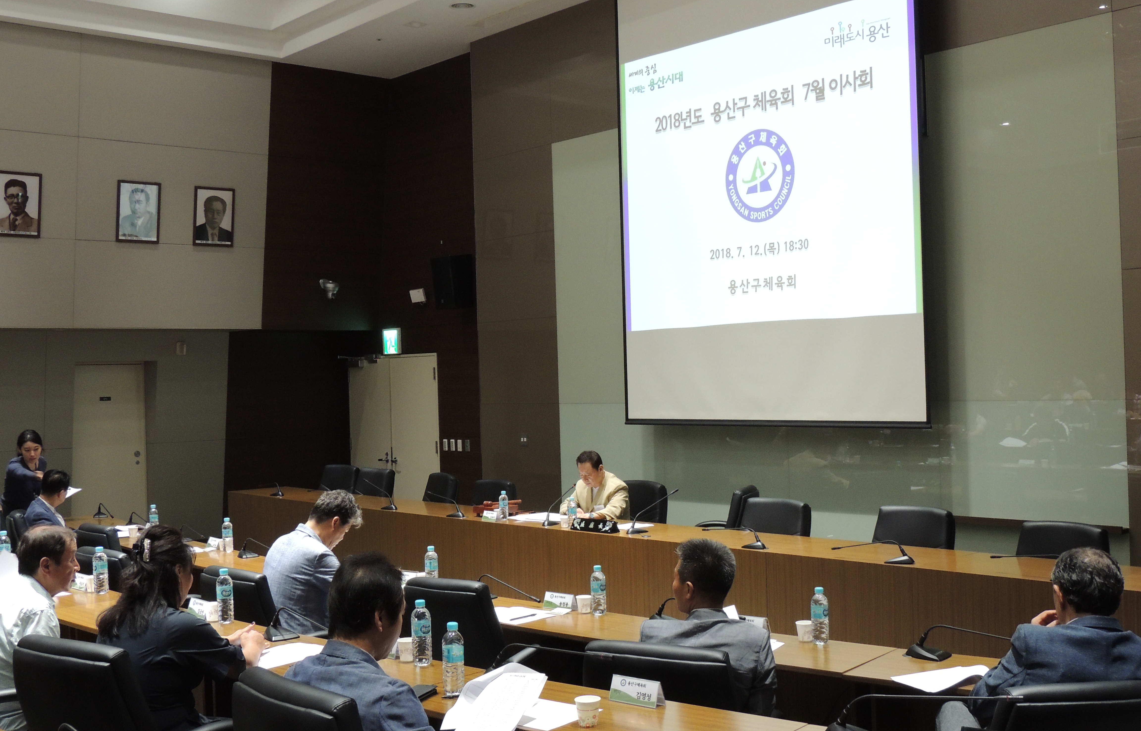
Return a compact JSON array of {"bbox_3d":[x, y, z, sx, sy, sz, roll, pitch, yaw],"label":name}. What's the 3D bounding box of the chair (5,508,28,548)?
[{"bbox_3d":[-3.899,1.547,10.046,0.640,0.930,0.620,-1,-1,-33],"label":"chair"}]

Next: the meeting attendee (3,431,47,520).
[{"bbox_3d":[-3.708,1.190,8.990,0.520,1.500,0.500,-2,-1,37],"label":"meeting attendee"}]

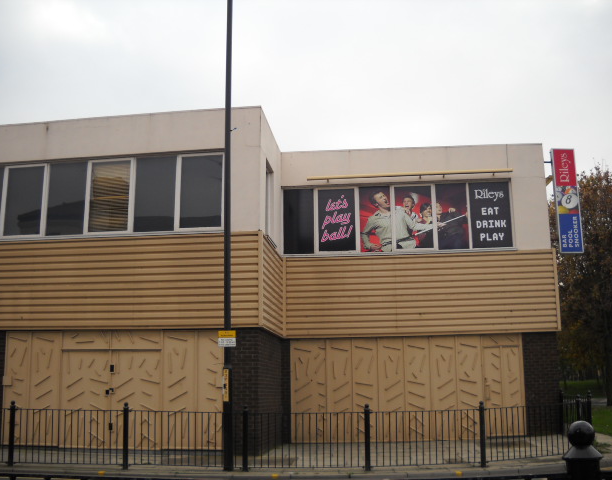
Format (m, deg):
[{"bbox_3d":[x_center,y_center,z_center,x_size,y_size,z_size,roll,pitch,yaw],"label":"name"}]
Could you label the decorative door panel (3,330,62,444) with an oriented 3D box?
[{"bbox_3d":[-5.704,3.080,14.667,1.240,2.288,0.100,-2,-12,7],"label":"decorative door panel"}]

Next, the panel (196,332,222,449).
[{"bbox_3d":[-1.918,3.037,14.215,0.590,2.324,0.100,-2,-12,7],"label":"panel"}]

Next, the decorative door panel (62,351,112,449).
[{"bbox_3d":[-4.322,3.130,13.788,1.081,1.935,0.080,-2,-12,6],"label":"decorative door panel"}]

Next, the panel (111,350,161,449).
[{"bbox_3d":[-3.305,3.106,13.659,1.031,1.924,0.080,-2,-12,6],"label":"panel"}]

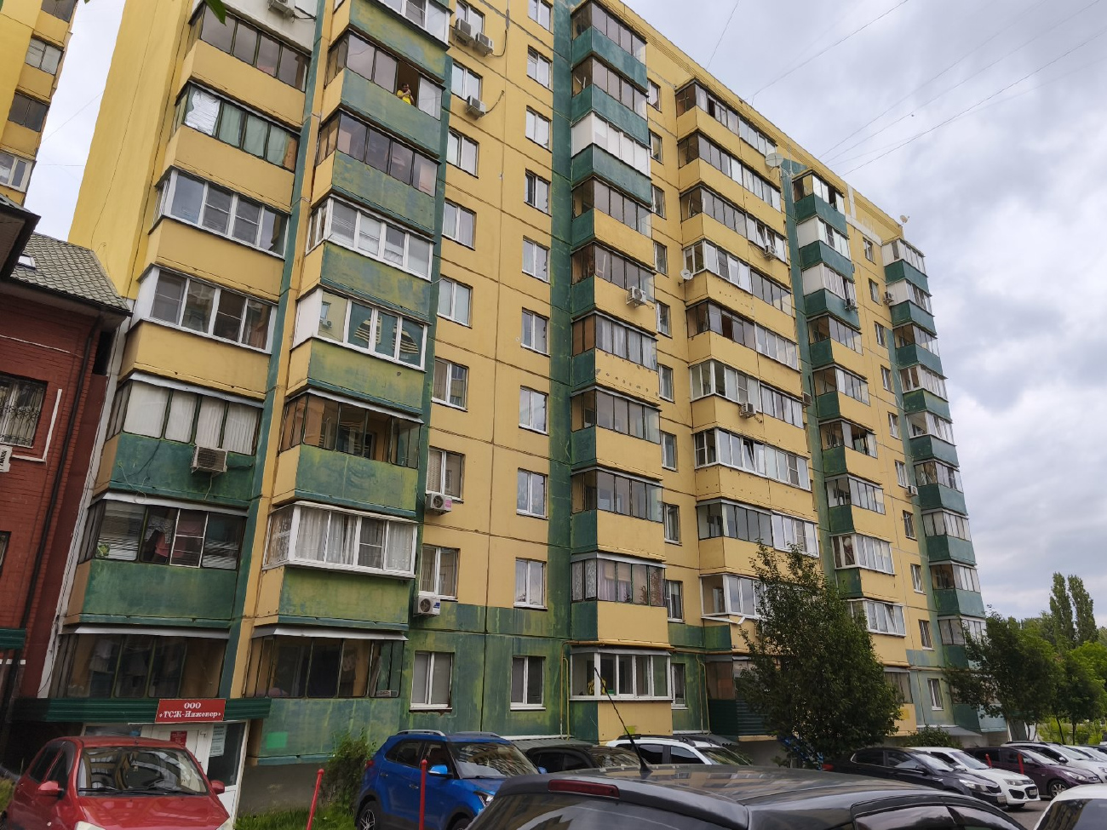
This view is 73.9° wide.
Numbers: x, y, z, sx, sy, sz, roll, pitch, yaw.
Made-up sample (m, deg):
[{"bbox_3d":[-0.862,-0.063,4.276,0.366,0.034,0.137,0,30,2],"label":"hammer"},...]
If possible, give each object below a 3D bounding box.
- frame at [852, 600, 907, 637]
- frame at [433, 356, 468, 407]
[{"bbox_3d":[14.663,9.336,33.579,3.500,1.400,1.150,17,-26,-38],"label":"frame"},{"bbox_3d":[-3.119,-0.907,22.246,1.230,1.380,0.130,16,-24,-39],"label":"frame"}]

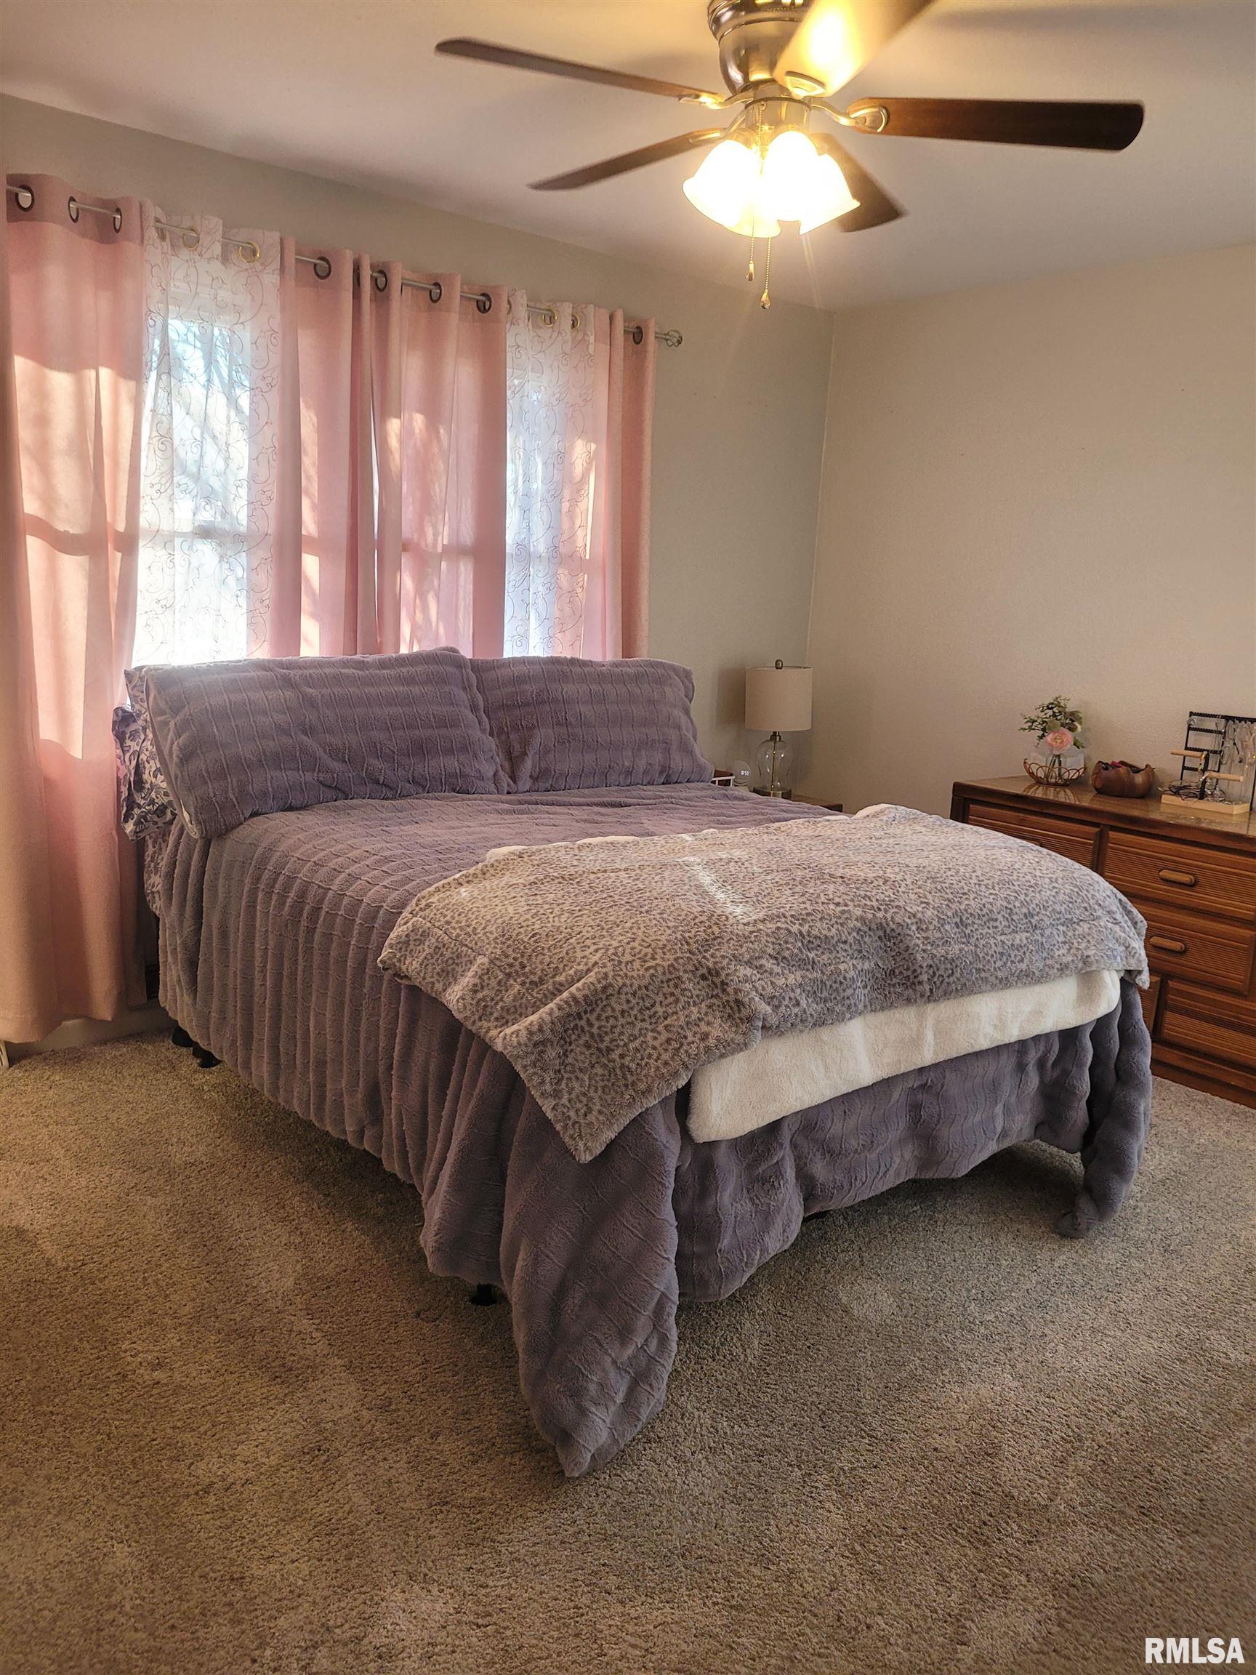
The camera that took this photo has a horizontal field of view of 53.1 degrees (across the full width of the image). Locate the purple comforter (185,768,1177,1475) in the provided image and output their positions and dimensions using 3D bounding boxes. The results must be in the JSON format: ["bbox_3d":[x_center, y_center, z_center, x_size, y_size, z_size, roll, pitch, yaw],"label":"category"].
[{"bbox_3d":[-0.050,0.359,3.160,1.704,0.747,2.042,-7,15,-40],"label":"purple comforter"}]

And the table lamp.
[{"bbox_3d":[0.568,-0.406,4.861,0.259,0.555,0.259,3,12,-1],"label":"table lamp"}]

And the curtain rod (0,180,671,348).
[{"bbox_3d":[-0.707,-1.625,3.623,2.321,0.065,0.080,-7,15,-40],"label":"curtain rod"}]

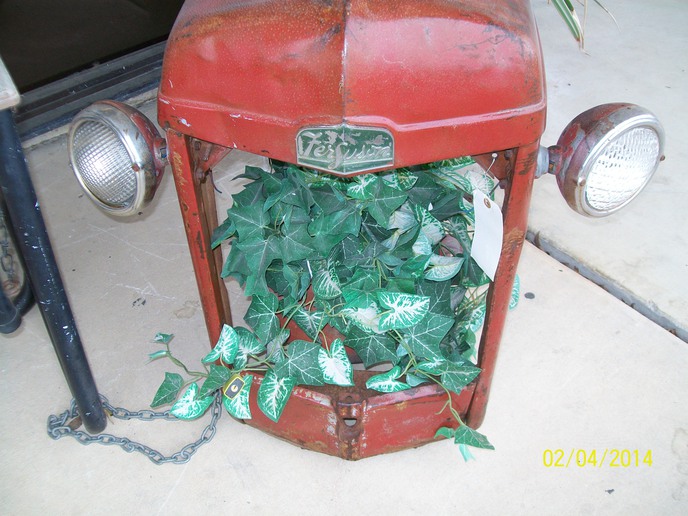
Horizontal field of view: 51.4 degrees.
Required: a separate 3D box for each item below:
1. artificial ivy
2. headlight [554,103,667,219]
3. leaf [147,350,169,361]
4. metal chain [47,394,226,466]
[{"bbox_3d":[-0.024,0.055,1.212,0.620,0.520,0.400,1,44,2],"label":"artificial ivy"},{"bbox_3d":[0.323,-0.129,0.912,0.143,0.143,0.103,-21,42,-20],"label":"headlight"},{"bbox_3d":[-0.319,0.167,1.223,0.037,0.015,0.022,-17,46,-16],"label":"leaf"},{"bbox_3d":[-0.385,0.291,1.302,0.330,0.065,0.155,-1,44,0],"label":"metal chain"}]

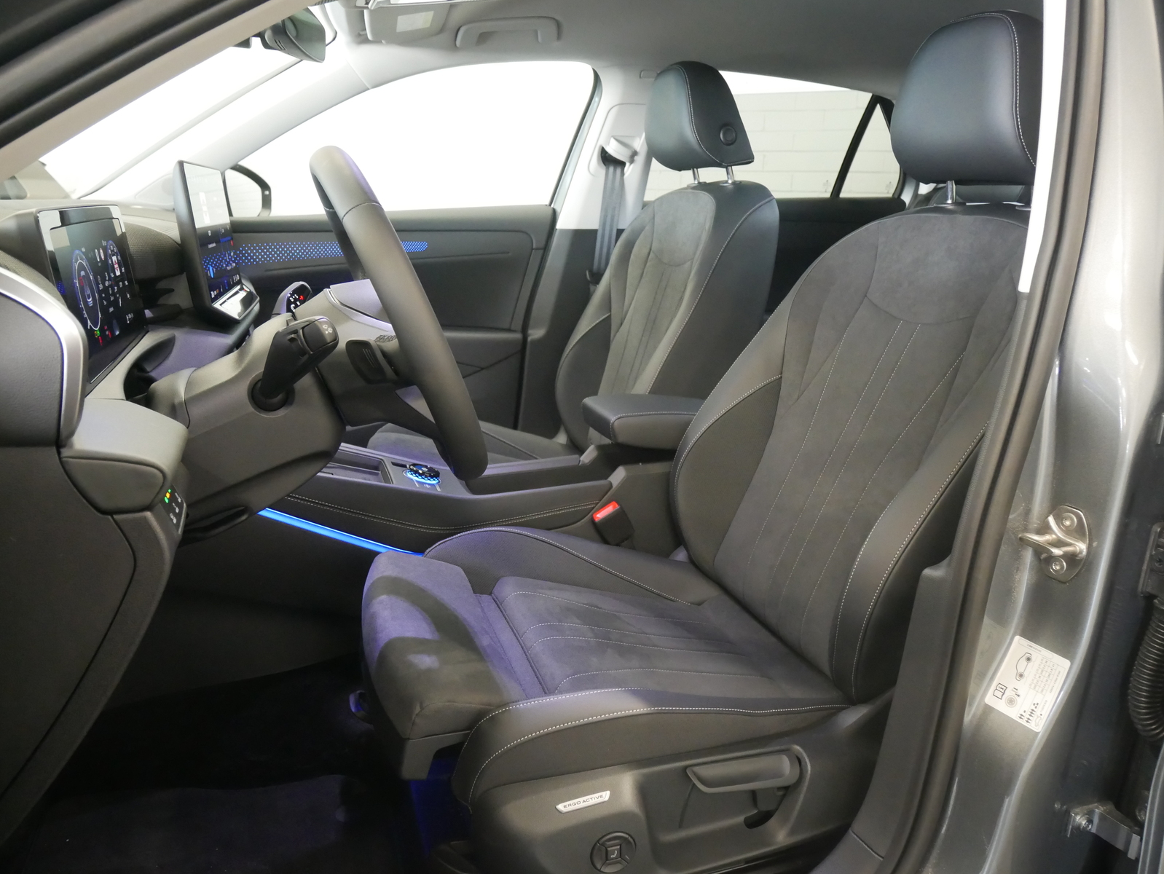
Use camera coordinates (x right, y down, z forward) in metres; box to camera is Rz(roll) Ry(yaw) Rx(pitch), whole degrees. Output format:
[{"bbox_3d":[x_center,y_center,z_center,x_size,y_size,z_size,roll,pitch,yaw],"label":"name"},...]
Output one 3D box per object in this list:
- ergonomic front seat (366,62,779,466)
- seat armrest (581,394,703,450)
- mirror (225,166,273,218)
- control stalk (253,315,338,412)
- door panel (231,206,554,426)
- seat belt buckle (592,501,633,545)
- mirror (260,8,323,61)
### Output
[{"bbox_3d":[-0.044,-0.227,1.686,0.840,1.050,0.540,-4,17,-19],"label":"ergonomic front seat"},{"bbox_3d":[0.169,-0.029,1.414,0.310,0.064,0.165,-4,17,-19],"label":"seat armrest"},{"bbox_3d":[-0.838,-0.574,1.906,0.145,0.158,0.235,1,16,-1],"label":"mirror"},{"bbox_3d":[-0.251,-0.061,0.711,0.042,0.038,0.150,-14,-9,-42],"label":"control stalk"},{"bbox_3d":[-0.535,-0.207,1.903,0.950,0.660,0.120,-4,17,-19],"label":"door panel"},{"bbox_3d":[0.052,0.143,1.305,0.048,0.068,0.028,-33,24,-8],"label":"seat belt buckle"},{"bbox_3d":[-0.387,-0.552,1.061,0.058,0.072,0.240,4,15,-8],"label":"mirror"}]

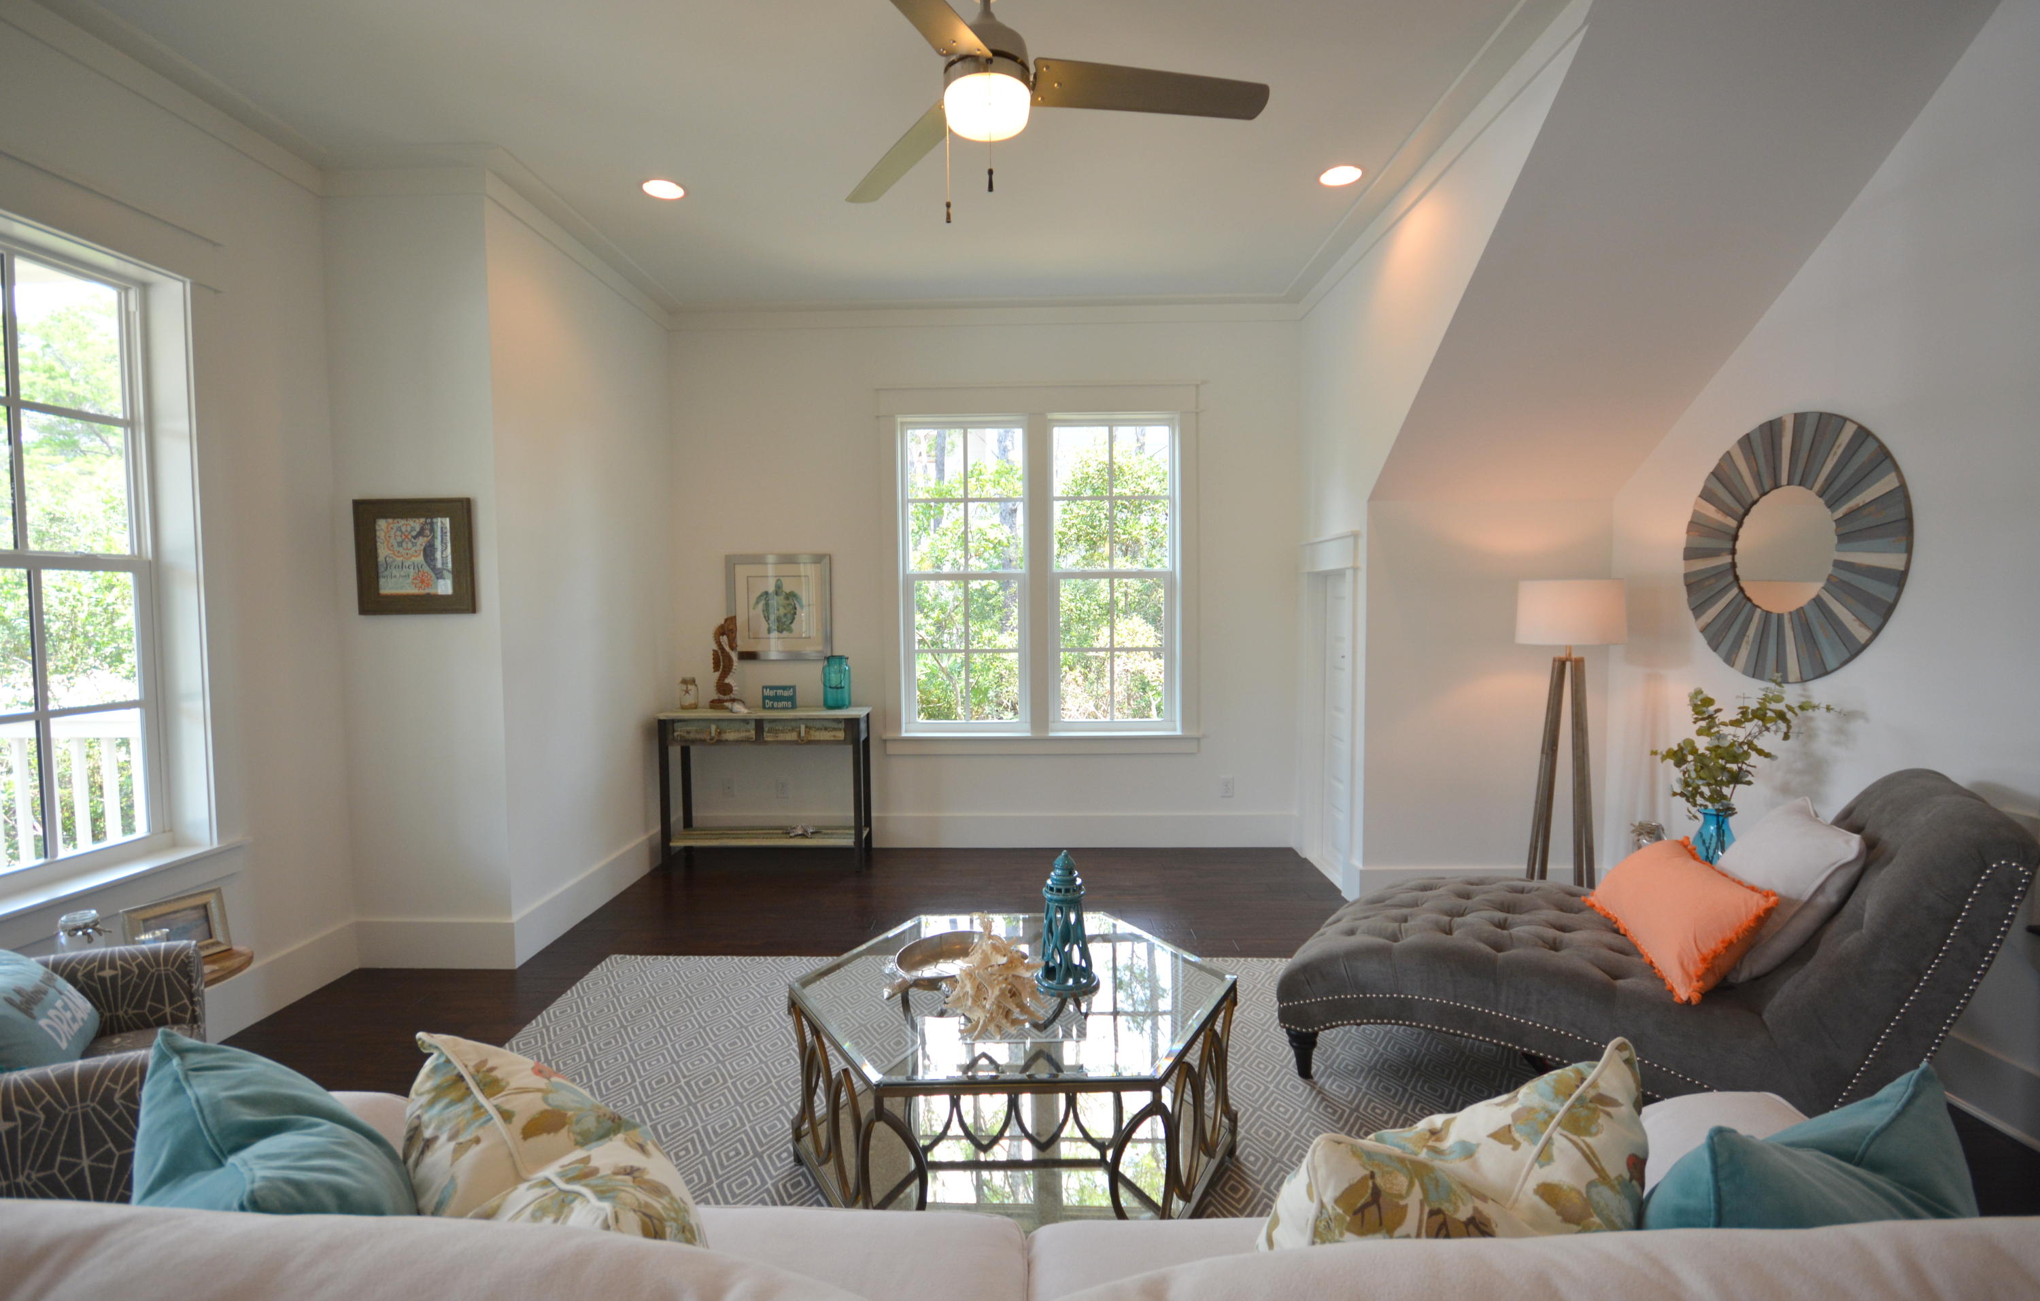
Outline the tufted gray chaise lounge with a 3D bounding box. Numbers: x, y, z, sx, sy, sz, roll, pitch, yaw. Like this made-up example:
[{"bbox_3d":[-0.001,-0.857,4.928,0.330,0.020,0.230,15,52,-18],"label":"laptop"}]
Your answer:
[{"bbox_3d":[1.603,0.796,2.423,1.573,0.937,0.672,1,4,26],"label":"tufted gray chaise lounge"}]

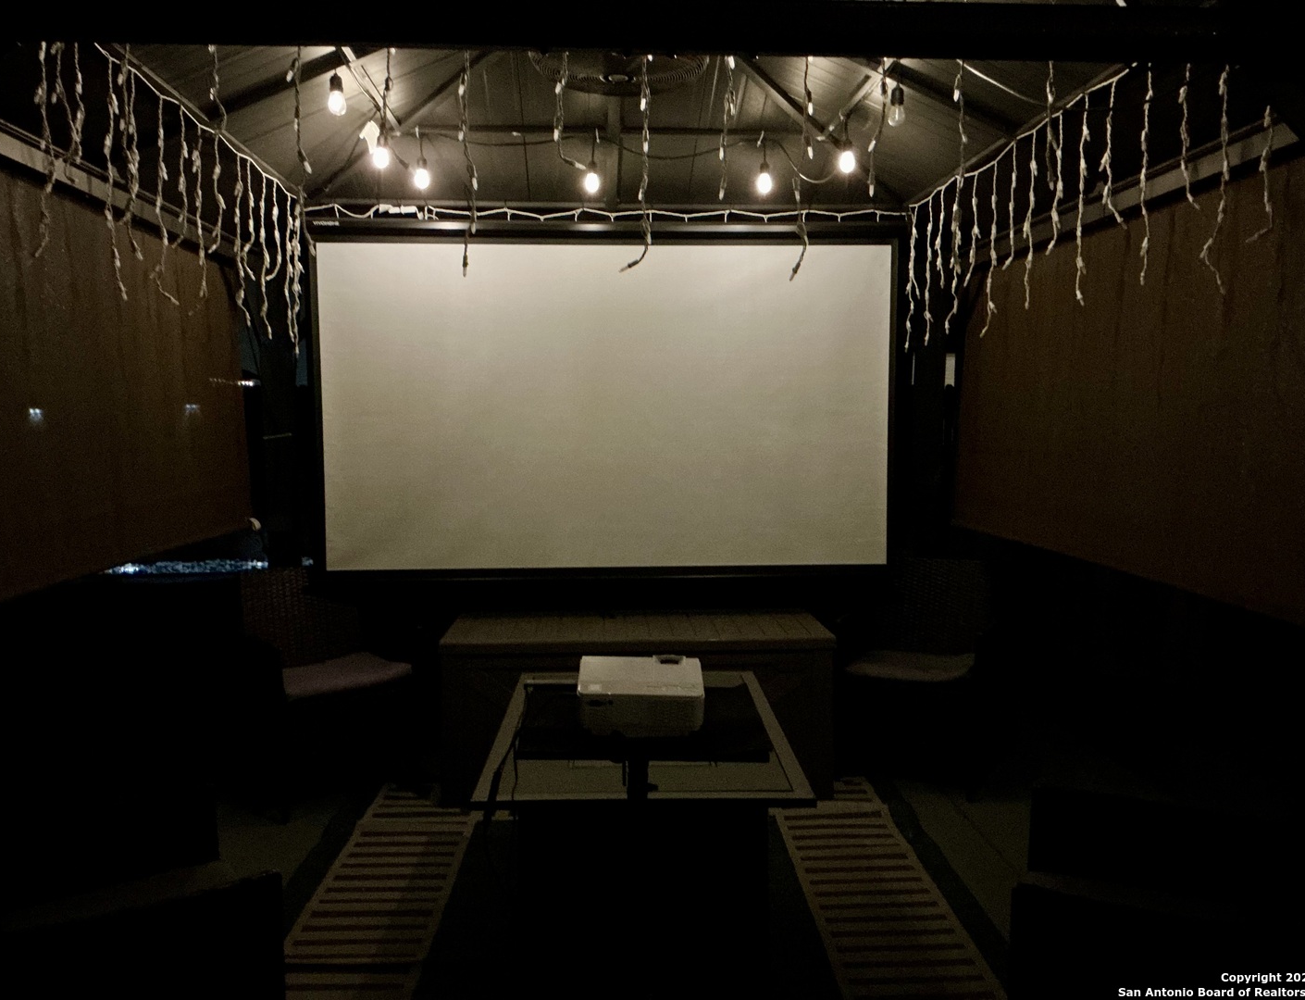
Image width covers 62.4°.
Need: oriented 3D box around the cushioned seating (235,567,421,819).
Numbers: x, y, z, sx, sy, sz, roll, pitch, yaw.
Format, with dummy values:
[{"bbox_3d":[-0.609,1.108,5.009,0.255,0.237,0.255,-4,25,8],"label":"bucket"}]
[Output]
[{"bbox_3d":[-1.254,0.676,4.028,0.600,0.800,0.580,-4,6,-41],"label":"cushioned seating"}]

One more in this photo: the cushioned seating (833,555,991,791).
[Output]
[{"bbox_3d":[1.038,0.659,4.183,0.600,0.800,0.580,2,5,28],"label":"cushioned seating"}]

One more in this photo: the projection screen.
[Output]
[{"bbox_3d":[-0.168,-0.358,4.200,2.220,1.260,0.040,0,5,-2],"label":"projection screen"}]

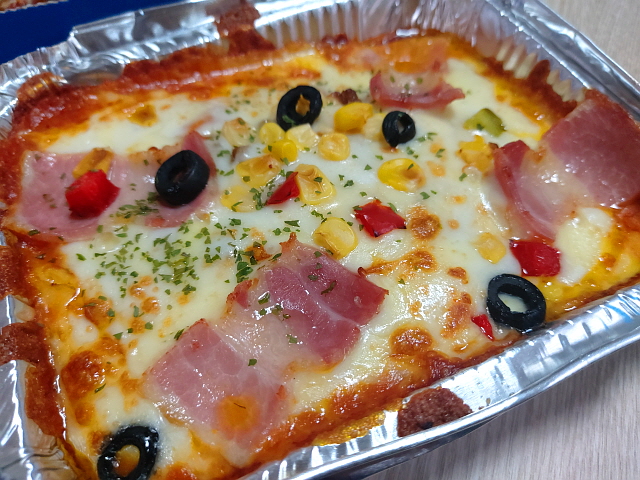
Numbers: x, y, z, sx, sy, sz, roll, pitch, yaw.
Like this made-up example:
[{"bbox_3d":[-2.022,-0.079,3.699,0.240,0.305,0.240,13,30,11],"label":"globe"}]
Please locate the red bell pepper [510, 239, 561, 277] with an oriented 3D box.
[{"bbox_3d":[0.066,0.006,0.140,0.013,0.007,0.010,4,56,-6],"label":"red bell pepper"}]

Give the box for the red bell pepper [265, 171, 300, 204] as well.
[{"bbox_3d":[-0.011,-0.016,0.144,0.005,0.006,0.014,29,57,11],"label":"red bell pepper"}]

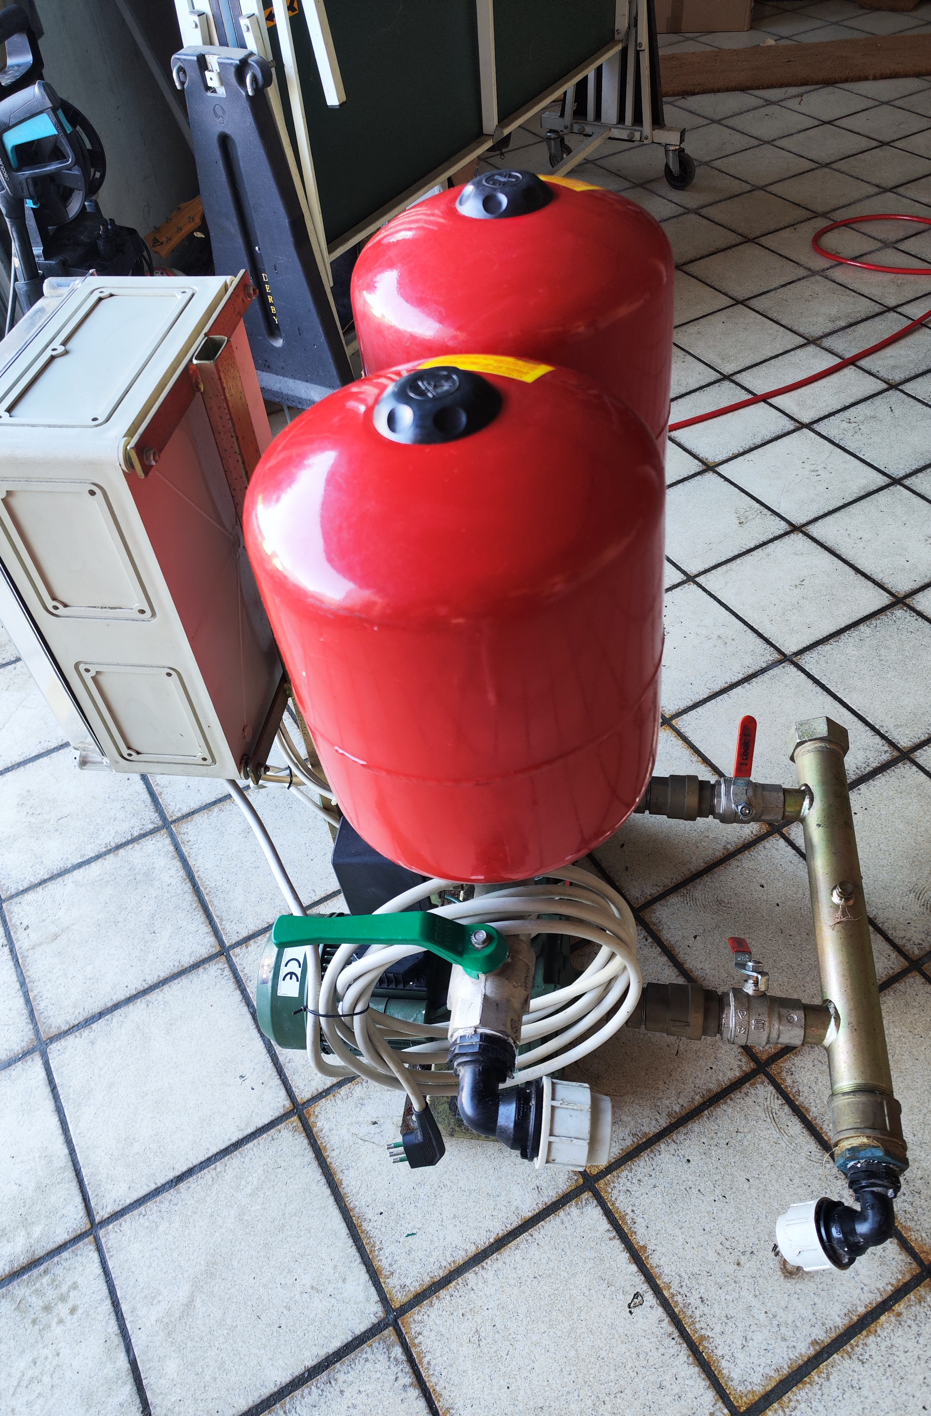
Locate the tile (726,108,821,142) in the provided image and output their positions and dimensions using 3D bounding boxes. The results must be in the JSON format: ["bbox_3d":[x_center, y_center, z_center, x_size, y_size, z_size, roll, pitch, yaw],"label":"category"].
[{"bbox_3d":[1.041,-1.988,3.344,0.246,0.010,0.246,-26,51,-17],"label":"tile"}]

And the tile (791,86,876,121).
[{"bbox_3d":[1.250,-2.074,3.380,0.246,0.010,0.246,-26,51,-17],"label":"tile"}]

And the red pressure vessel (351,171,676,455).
[{"bbox_3d":[0.047,-0.271,0.875,0.262,0.390,0.262,-4,46,4],"label":"red pressure vessel"}]

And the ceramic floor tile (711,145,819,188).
[{"bbox_3d":[0.931,-1.692,3.068,0.246,0.010,0.246,-26,51,-17],"label":"ceramic floor tile"}]

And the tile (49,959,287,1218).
[{"bbox_3d":[-0.381,0.472,1.256,0.246,0.010,0.246,-26,51,-17],"label":"tile"}]

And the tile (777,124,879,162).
[{"bbox_3d":[1.170,-1.827,3.188,0.246,0.010,0.246,-26,51,-17],"label":"tile"}]

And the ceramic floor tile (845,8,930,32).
[{"bbox_3d":[1.677,-2.740,3.954,0.246,0.010,0.246,-26,51,-17],"label":"ceramic floor tile"}]

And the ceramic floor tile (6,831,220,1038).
[{"bbox_3d":[-0.515,0.321,1.433,0.246,0.010,0.246,-26,51,-17],"label":"ceramic floor tile"}]

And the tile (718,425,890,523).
[{"bbox_3d":[0.684,-0.470,1.997,0.246,0.010,0.246,-26,51,-17],"label":"tile"}]

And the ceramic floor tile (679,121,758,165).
[{"bbox_3d":[0.808,-1.853,3.225,0.246,0.010,0.246,-26,51,-17],"label":"ceramic floor tile"}]

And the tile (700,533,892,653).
[{"bbox_3d":[0.592,-0.210,1.774,0.246,0.010,0.246,-26,51,-17],"label":"tile"}]

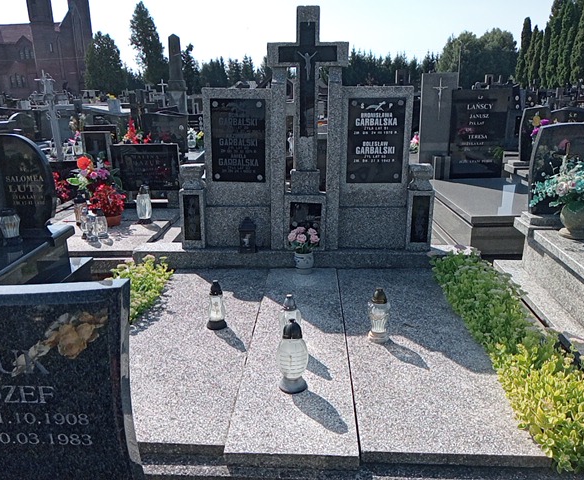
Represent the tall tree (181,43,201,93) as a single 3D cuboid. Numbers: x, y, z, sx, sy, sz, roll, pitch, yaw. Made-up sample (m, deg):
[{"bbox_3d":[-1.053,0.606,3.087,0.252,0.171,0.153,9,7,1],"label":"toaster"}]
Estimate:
[{"bbox_3d":[-10.306,-16.250,52.934,2.410,7.320,2.410,1,15,3],"label":"tall tree"}]

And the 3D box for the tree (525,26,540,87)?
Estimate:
[{"bbox_3d":[19.733,-14.277,42.706,1.250,6.200,1.250,1,16,2],"label":"tree"}]

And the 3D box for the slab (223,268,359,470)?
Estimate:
[{"bbox_3d":[0.042,0.522,2.837,0.496,0.050,1.955,1,17,3],"label":"slab"}]

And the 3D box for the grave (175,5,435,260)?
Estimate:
[{"bbox_3d":[0.087,-0.682,3.469,1.730,1.624,0.280,1,16,2],"label":"grave"}]

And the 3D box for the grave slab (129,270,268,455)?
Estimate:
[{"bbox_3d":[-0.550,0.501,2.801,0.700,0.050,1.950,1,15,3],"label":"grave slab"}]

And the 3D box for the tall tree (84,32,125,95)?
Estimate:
[{"bbox_3d":[-18.169,-16.175,51.034,3.960,8.100,3.960,1,15,3],"label":"tall tree"}]

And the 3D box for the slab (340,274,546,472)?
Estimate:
[{"bbox_3d":[0.641,0.522,2.824,0.676,0.050,1.929,1,17,3],"label":"slab"}]

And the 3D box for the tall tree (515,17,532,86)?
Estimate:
[{"bbox_3d":[19.036,-14.663,42.793,1.350,7.046,1.350,1,17,2],"label":"tall tree"}]

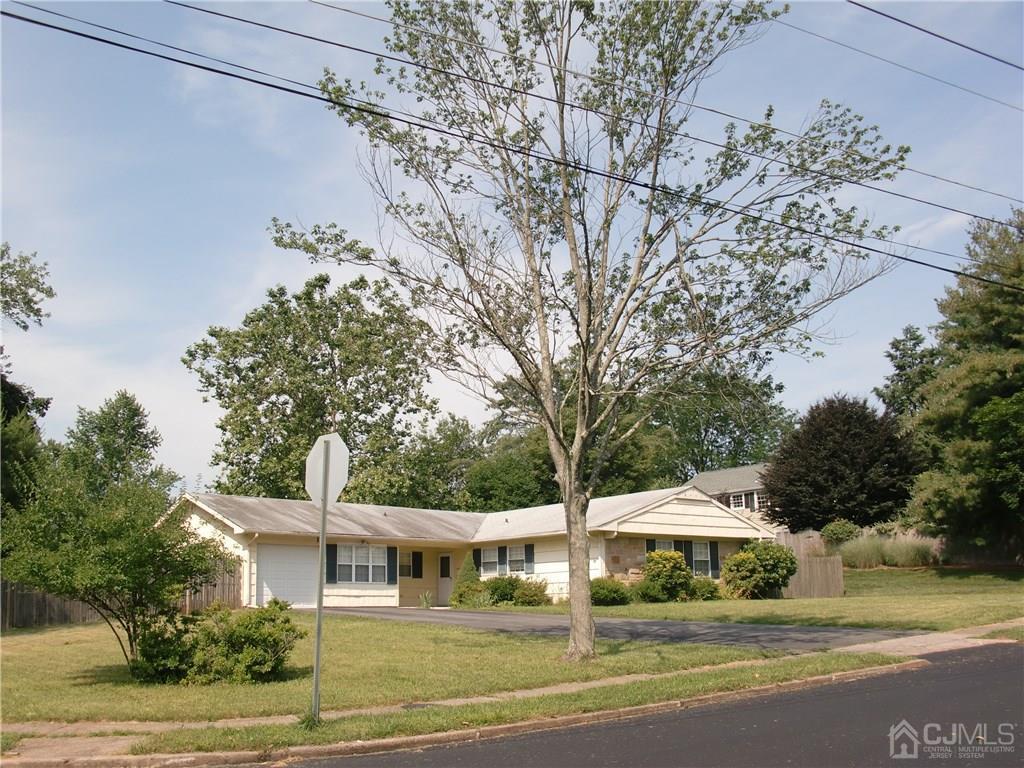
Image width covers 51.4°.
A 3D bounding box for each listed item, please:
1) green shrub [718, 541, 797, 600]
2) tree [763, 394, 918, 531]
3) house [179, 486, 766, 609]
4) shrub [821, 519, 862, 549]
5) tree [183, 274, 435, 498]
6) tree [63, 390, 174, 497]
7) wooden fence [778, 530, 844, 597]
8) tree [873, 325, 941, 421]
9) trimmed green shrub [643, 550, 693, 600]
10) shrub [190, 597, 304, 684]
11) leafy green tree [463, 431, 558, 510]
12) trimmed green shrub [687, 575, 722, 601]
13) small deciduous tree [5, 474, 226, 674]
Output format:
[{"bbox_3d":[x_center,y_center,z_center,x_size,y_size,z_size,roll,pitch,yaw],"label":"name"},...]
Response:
[{"bbox_3d":[8.964,6.789,38.800,2.580,2.070,2.300,-3,-12,13],"label":"green shrub"},{"bbox_3d":[16.736,4.881,53.108,7.810,8.895,7.600,-1,-12,0],"label":"tree"},{"bbox_3d":[-2.324,6.595,41.990,19.067,4.279,16.890,9,-16,-39],"label":"house"},{"bbox_3d":[17.884,8.313,58.000,1.960,1.860,2.100,-4,-13,17],"label":"shrub"},{"bbox_3d":[-9.450,2.951,51.000,10.830,15.250,11.000,2,-12,-11],"label":"tree"},{"bbox_3d":[-20.697,6.253,54.979,6.300,12.091,6.000,-1,-12,0],"label":"tree"},{"bbox_3d":[13.195,7.995,47.000,3.860,2.860,0.300,8,-14,-33],"label":"wooden fence"},{"bbox_3d":[26.166,3.911,68.629,5.800,16.040,5.800,-1,-12,0],"label":"tree"},{"bbox_3d":[5.397,6.608,36.689,1.723,1.726,1.600,-1,-12,0],"label":"trimmed green shrub"},{"bbox_3d":[-3.932,3.826,15.900,1.620,1.210,1.700,3,-12,-13],"label":"shrub"},{"bbox_3d":[0.043,7.177,57.782,5.800,9.657,5.800,-1,-12,0],"label":"leafy green tree"},{"bbox_3d":[6.794,7.188,37.600,1.210,0.890,1.150,-2,-12,10],"label":"trimmed green shrub"},{"bbox_3d":[-6.322,3.118,17.300,3.130,2.970,3.300,4,-13,-20],"label":"small deciduous tree"}]

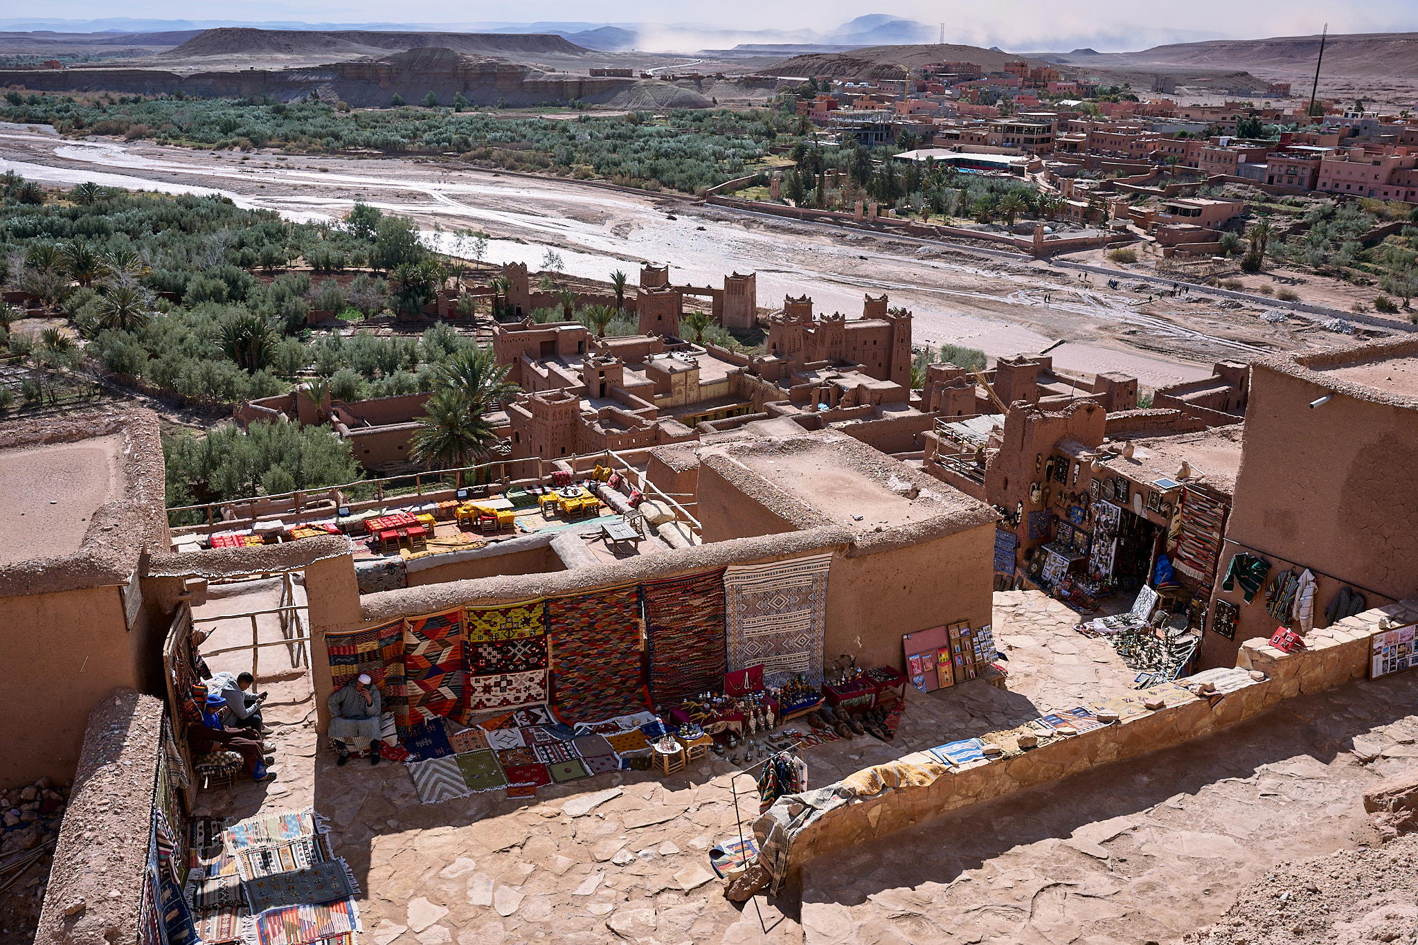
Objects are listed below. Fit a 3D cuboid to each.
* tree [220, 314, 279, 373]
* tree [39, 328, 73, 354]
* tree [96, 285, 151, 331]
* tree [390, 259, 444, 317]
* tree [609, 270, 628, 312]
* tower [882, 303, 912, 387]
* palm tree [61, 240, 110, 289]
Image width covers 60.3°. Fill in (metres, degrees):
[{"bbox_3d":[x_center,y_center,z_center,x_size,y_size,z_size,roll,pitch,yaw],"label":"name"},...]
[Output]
[{"bbox_3d":[-57.727,-16.098,153.200,7.480,7.960,7.480,0,19,0],"label":"tree"},{"bbox_3d":[-94.696,-18.772,176.856,4.650,4.600,4.650,0,20,0],"label":"tree"},{"bbox_3d":[-83.051,-22.864,173.329,7.840,7.480,7.840,0,19,0],"label":"tree"},{"bbox_3d":[-45.455,-28.562,189.799,8.410,9.360,8.410,0,19,0],"label":"tree"},{"bbox_3d":[-14.105,-27.957,190.889,2.760,7.500,2.760,0,19,0],"label":"tree"},{"bbox_3d":[24.219,-14.842,154.412,2.870,12.530,2.870,-5,21,-14],"label":"tower"},{"bbox_3d":[-115.952,-38.516,226.484,8.430,8.860,8.430,0,20,0],"label":"palm tree"}]

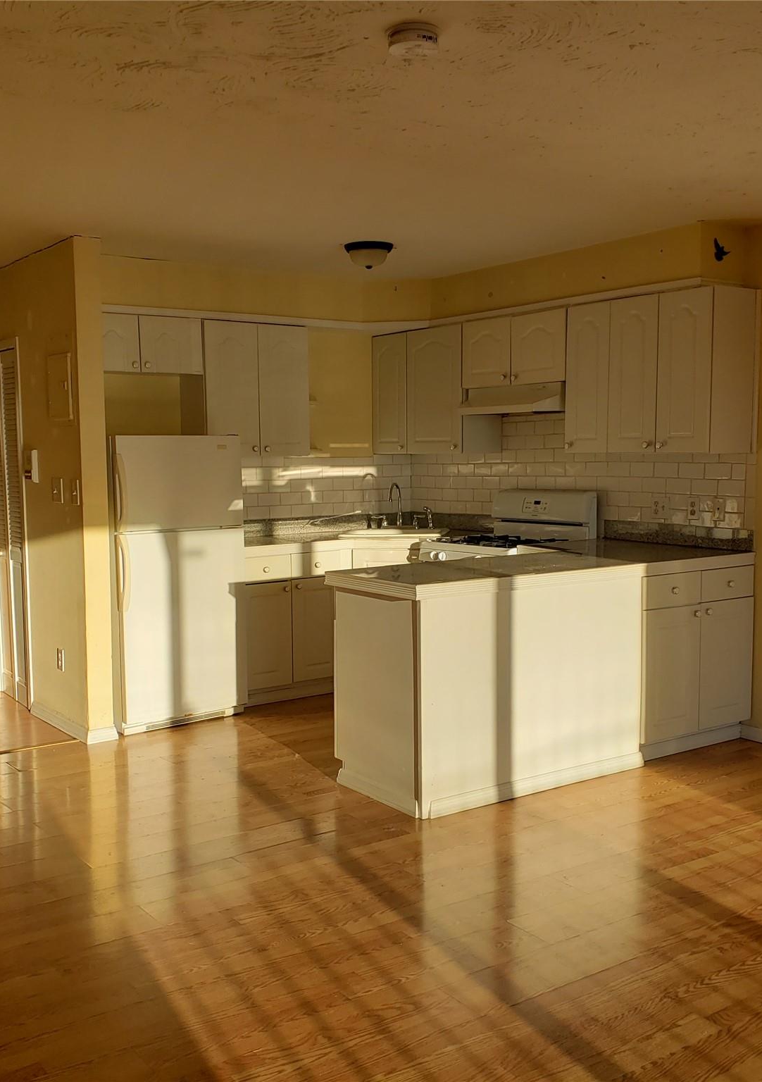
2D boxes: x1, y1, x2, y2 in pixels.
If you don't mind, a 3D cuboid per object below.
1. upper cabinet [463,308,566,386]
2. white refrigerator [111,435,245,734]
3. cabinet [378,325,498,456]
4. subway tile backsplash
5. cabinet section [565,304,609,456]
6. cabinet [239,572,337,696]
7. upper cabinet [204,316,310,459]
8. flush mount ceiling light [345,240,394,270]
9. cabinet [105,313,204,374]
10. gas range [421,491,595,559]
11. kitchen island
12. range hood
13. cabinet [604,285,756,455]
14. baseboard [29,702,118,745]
[{"bbox_3d":[0.849,-1.063,6.086,0.317,0.388,0.842,-4,6,-36],"label":"upper cabinet"},{"bbox_3d":[-1.205,0.190,5.851,0.697,1.495,0.717,-4,6,-36],"label":"white refrigerator"},{"bbox_3d":[0.340,-0.931,6.805,0.317,0.765,0.899,-4,6,-36],"label":"cabinet"},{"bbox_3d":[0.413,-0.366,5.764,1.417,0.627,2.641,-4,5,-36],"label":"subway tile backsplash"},{"bbox_3d":[1.179,-0.833,5.599,0.327,0.753,0.289,-3,5,-36],"label":"cabinet section"},{"bbox_3d":[-0.683,0.507,6.330,0.611,0.646,0.642,-4,6,-36],"label":"cabinet"},{"bbox_3d":[-0.795,-0.881,6.358,0.682,0.757,0.312,-4,6,-36],"label":"upper cabinet"},{"bbox_3d":[-0.058,-1.410,5.378,0.248,0.126,0.248,0,5,0],"label":"flush mount ceiling light"},{"bbox_3d":[-1.354,-1.048,5.850,0.729,0.302,0.339,-4,5,-36],"label":"cabinet"},{"bbox_3d":[0.691,0.321,6.045,0.688,1.174,0.774,-4,5,-36],"label":"gas range"},{"bbox_3d":[0.778,0.548,4.852,2.039,0.917,0.596,-4,6,-36],"label":"kitchen island"},{"bbox_3d":[0.797,-0.781,6.014,0.461,0.157,0.653,-4,5,-36],"label":"range hood"},{"bbox_3d":[1.444,-0.798,5.220,0.349,0.752,0.627,-4,5,-36],"label":"cabinet"},{"bbox_3d":[-1.602,0.925,5.639,0.173,0.072,0.824,-4,6,-36],"label":"baseboard"}]

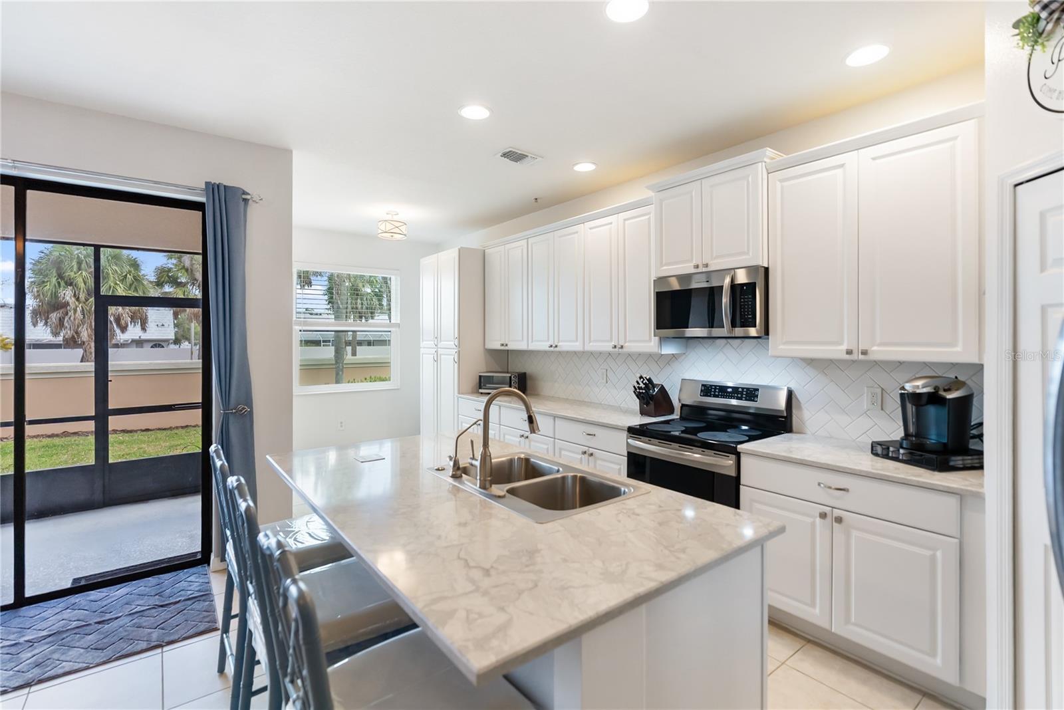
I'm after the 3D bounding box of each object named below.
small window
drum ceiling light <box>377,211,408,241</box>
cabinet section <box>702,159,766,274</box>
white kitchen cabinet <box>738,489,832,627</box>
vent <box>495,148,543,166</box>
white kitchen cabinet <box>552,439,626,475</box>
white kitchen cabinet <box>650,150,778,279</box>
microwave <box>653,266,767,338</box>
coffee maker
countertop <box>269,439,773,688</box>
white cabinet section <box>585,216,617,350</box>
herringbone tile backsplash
[{"bbox_3d":[-2.212,-0.310,5.723,1.235,1.504,0.100,-1,2,-38],"label":"small window"},{"bbox_3d":[-1.509,-1.403,5.102,0.310,0.250,0.310,0,1,-38],"label":"drum ceiling light"},{"bbox_3d":[1.325,-0.798,2.917,0.390,0.575,0.374,-2,3,-40],"label":"cabinet section"},{"bbox_3d":[1.507,1.007,2.595,0.580,0.591,0.443,-1,2,-38],"label":"white kitchen cabinet"},{"bbox_3d":[-0.086,-1.434,3.457,0.313,0.025,0.192,-1,2,-38],"label":"vent"},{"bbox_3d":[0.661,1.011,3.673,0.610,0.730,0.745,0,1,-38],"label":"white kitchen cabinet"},{"bbox_3d":[1.226,-0.835,3.079,0.447,0.625,0.805,0,1,-38],"label":"white kitchen cabinet"},{"bbox_3d":[1.239,-0.311,3.109,0.420,0.410,0.759,-1,2,-38],"label":"microwave"},{"bbox_3d":[1.916,0.309,2.262,0.330,0.400,0.335,0,2,-10],"label":"coffee maker"},{"bbox_3d":[-0.255,0.507,1.862,1.080,0.033,1.915,0,1,-38],"label":"countertop"},{"bbox_3d":[0.655,-0.541,3.791,0.315,1.037,0.362,-2,3,-40],"label":"white cabinet section"},{"bbox_3d":[0.985,0.165,3.764,0.020,0.600,4.029,-1,2,-38],"label":"herringbone tile backsplash"}]

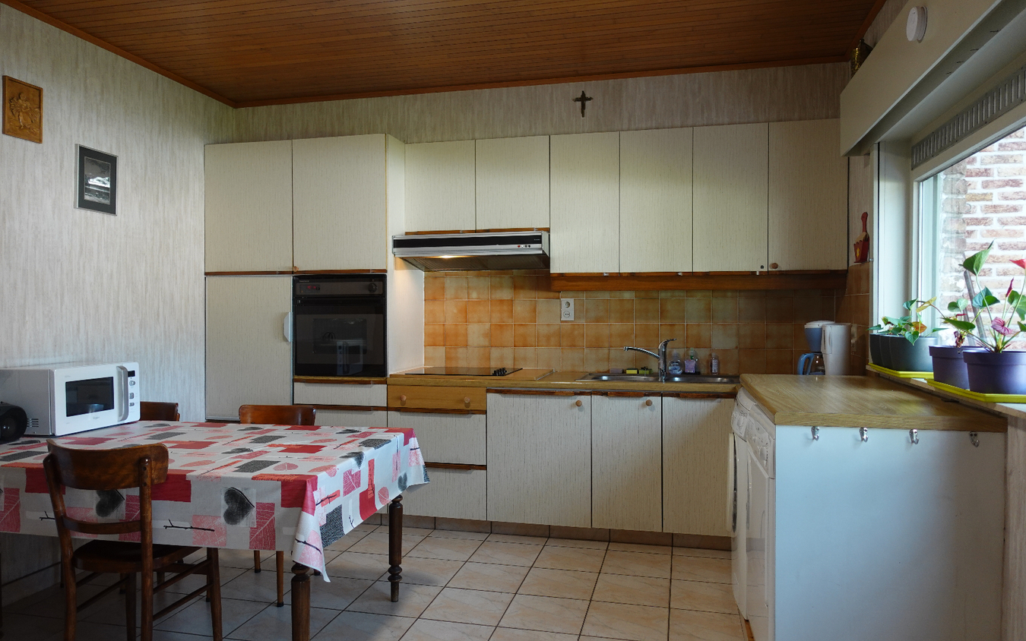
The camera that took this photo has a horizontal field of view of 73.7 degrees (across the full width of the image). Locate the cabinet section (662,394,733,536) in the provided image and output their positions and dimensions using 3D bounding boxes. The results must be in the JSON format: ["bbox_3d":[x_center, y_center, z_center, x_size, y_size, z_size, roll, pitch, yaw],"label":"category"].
[{"bbox_3d":[1.041,0.753,3.846,0.375,0.728,0.582,0,0,14],"label":"cabinet section"}]

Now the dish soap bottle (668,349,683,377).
[{"bbox_3d":[0.970,0.251,4.088,0.080,0.152,0.055,0,0,13],"label":"dish soap bottle"}]

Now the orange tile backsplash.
[{"bbox_3d":[0.636,0.007,4.232,2.510,0.642,0.016,0,0,13],"label":"orange tile backsplash"}]

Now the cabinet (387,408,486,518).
[{"bbox_3d":[-0.370,0.813,4.173,0.597,0.613,0.570,0,0,13],"label":"cabinet"}]

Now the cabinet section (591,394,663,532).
[{"bbox_3d":[0.676,0.753,3.933,0.374,0.728,0.582,0,0,14],"label":"cabinet section"}]

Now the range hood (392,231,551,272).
[{"bbox_3d":[-0.209,-0.405,4.163,0.898,0.193,0.523,0,0,13],"label":"range hood"}]

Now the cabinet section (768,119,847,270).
[{"bbox_3d":[1.630,-0.679,3.843,0.399,0.814,0.306,0,0,14],"label":"cabinet section"}]

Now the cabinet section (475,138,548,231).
[{"bbox_3d":[0.034,-0.817,4.226,0.455,0.542,0.306,0,0,14],"label":"cabinet section"}]

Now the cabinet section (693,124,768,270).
[{"bbox_3d":[1.241,-0.680,3.937,0.402,0.814,0.306,0,0,14],"label":"cabinet section"}]

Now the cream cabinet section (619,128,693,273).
[{"bbox_3d":[0.849,-0.680,4.031,0.405,0.814,0.306,0,0,14],"label":"cream cabinet section"}]

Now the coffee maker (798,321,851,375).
[{"bbox_3d":[1.628,0.166,3.596,0.270,0.328,0.165,0,0,28],"label":"coffee maker"}]

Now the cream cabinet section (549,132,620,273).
[{"bbox_3d":[0.453,-0.680,4.126,0.408,0.814,0.306,0,0,14],"label":"cream cabinet section"}]

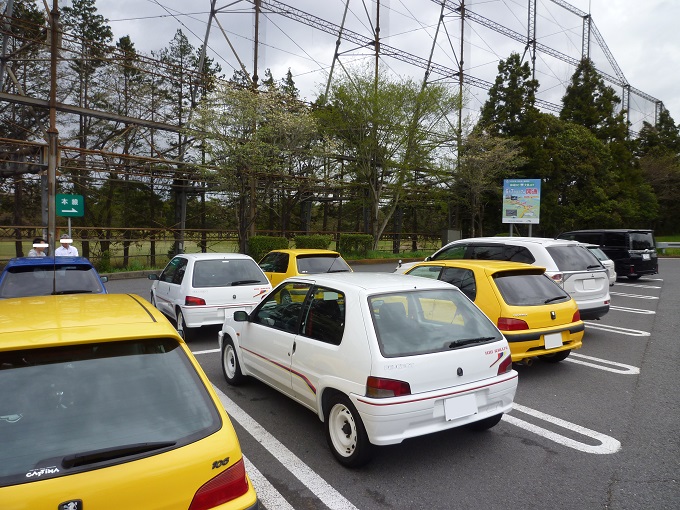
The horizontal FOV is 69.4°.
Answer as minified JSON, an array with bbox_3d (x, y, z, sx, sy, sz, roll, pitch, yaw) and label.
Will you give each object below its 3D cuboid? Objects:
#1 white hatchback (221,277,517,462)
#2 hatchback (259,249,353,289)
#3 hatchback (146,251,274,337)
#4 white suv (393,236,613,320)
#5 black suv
[{"bbox_3d":[-0.018,0.862,5.118,1.580,1.365,3.570,-2,4,-32],"label":"white hatchback"},{"bbox_3d":[-1.059,0.514,11.319,1.600,1.365,3.660,-2,4,-29],"label":"hatchback"},{"bbox_3d":[-2.448,0.638,9.109,1.580,1.365,3.570,-2,4,-28],"label":"hatchback"},{"bbox_3d":[2.947,0.425,10.100,1.800,1.680,4.655,-2,4,-32],"label":"white suv"},{"bbox_3d":[9.022,-0.108,18.326,1.720,1.825,4.700,-2,4,-31],"label":"black suv"}]

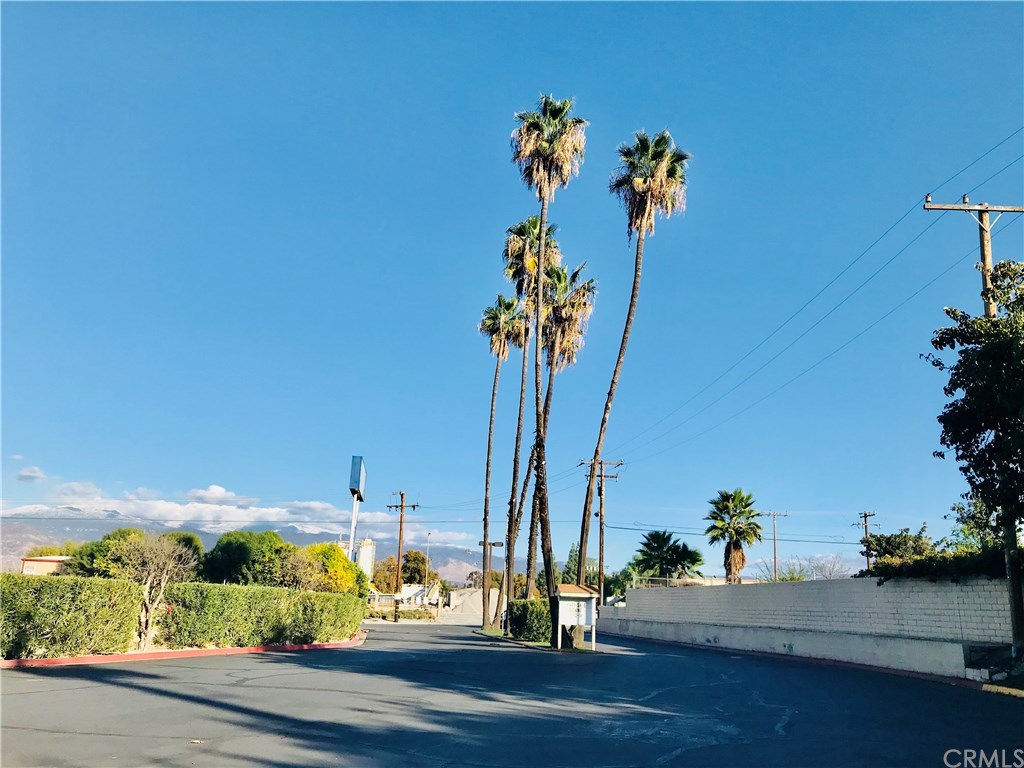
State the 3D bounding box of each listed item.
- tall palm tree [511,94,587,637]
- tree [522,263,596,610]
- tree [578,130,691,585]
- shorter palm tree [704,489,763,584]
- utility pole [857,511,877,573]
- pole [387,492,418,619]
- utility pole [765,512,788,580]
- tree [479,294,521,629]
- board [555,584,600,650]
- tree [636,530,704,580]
[{"bbox_3d":[1.378,-1.475,32.517,3.201,22.605,3.361,1,-15,0],"label":"tall palm tree"},{"bbox_3d":[2.595,2.802,42.100,3.470,19.368,3.003,1,-15,0],"label":"tree"},{"bbox_3d":[4.939,-0.627,32.761,4.880,21.251,3.630,1,-15,0],"label":"tree"},{"bbox_3d":[13.739,10.869,51.009,3.586,8.902,3.766,1,-15,0],"label":"shorter palm tree"},{"bbox_3d":[33.891,17.620,78.313,2.686,11.073,0.700,1,-15,0],"label":"utility pole"},{"bbox_3d":[-9.752,15.029,72.421,2.789,11.084,0.500,1,-15,0],"label":"pole"},{"bbox_3d":[26.447,18.404,82.198,2.673,11.241,0.500,1,-15,0],"label":"utility pole"},{"bbox_3d":[-0.983,4.527,54.194,2.856,22.145,2.999,1,-15,0],"label":"tree"},{"bbox_3d":[2.385,8.322,29.605,1.500,2.220,0.900,2,-15,-3],"label":"board"},{"bbox_3d":[11.224,13.846,58.478,4.815,6.913,5.056,1,-15,0],"label":"tree"}]

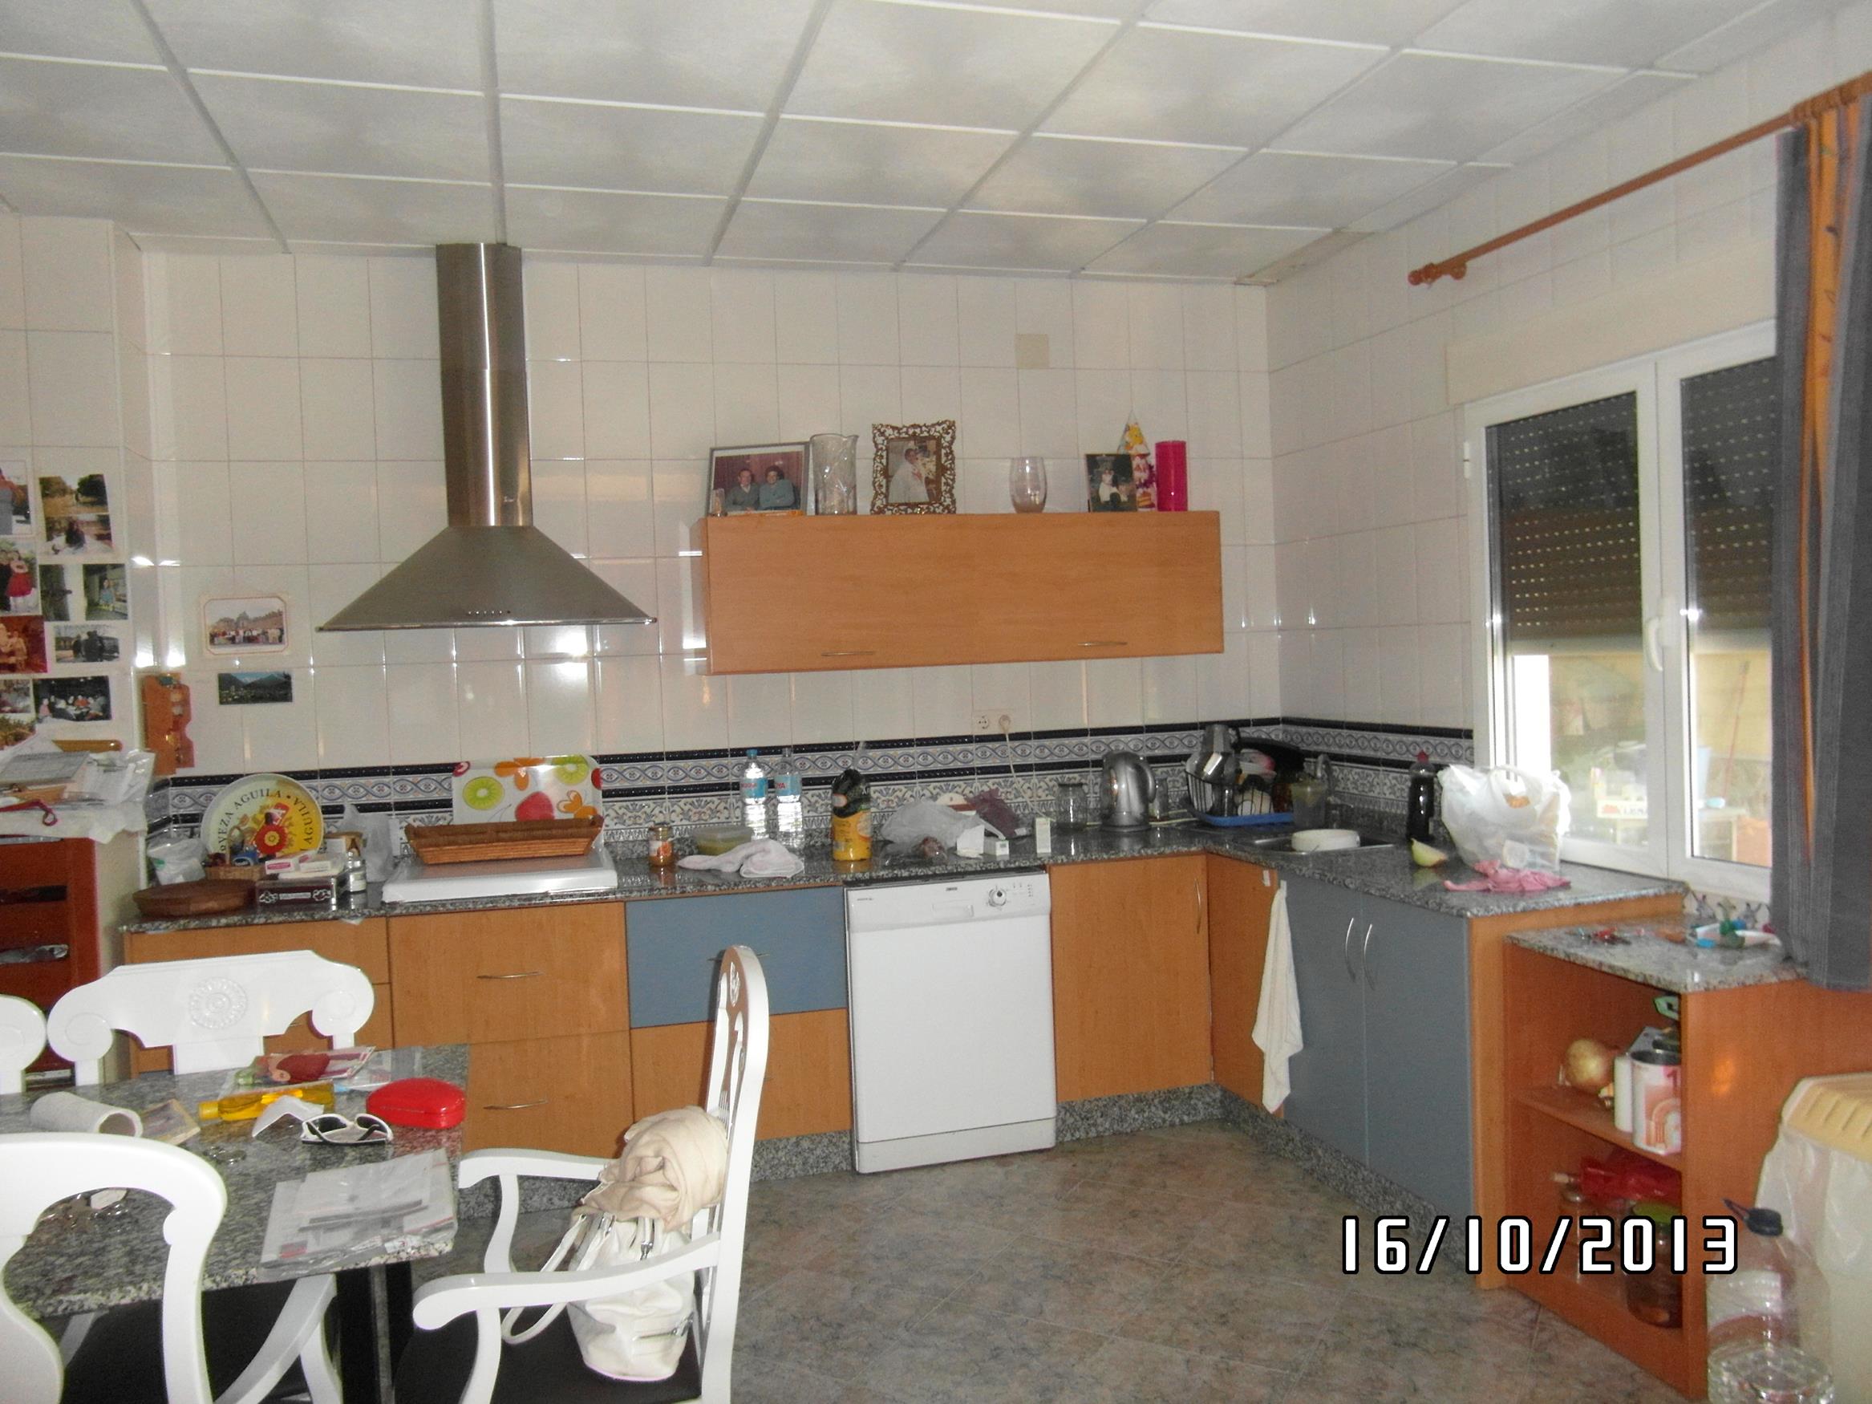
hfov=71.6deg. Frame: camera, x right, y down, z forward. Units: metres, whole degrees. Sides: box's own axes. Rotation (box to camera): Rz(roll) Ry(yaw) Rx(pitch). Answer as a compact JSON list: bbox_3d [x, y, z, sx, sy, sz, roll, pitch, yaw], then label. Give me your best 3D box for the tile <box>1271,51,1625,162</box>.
[{"bbox_3d":[1.159,-1.382,3.030,0.595,0.018,0.595,-3,4,-16],"label":"tile"}]

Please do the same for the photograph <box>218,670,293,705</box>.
[{"bbox_3d":[-1.934,-0.037,3.689,0.195,0.092,0.012,-3,3,-15],"label":"photograph"}]

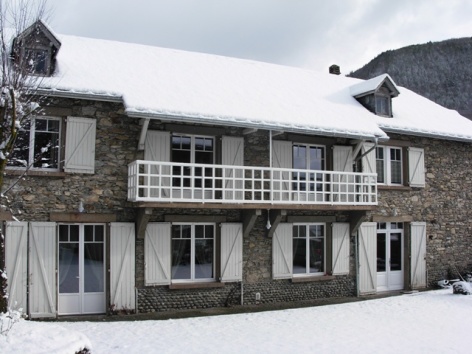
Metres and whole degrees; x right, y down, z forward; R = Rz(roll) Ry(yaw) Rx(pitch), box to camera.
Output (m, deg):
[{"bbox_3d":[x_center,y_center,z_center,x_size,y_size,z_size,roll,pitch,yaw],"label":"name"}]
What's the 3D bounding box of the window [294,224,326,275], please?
[{"bbox_3d":[2.209,2.188,15.709,1.260,1.598,0.120,2,-5,-26],"label":"window"}]

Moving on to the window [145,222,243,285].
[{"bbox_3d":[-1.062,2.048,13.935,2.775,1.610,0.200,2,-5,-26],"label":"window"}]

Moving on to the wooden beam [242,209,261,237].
[{"bbox_3d":[0.473,1.285,14.409,0.170,0.750,0.670,3,-5,-27],"label":"wooden beam"}]

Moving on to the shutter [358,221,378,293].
[{"bbox_3d":[4.250,2.589,16.581,0.710,2.250,0.050,3,-5,-27],"label":"shutter"}]

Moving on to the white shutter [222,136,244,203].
[{"bbox_3d":[-0.070,-0.194,15.267,0.714,1.974,0.060,3,-5,-27],"label":"white shutter"}]

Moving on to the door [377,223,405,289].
[{"bbox_3d":[5.045,2.618,17.062,1.286,2.221,0.120,2,-5,-26],"label":"door"}]

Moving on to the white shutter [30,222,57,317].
[{"bbox_3d":[-4.760,2.292,12.723,0.651,2.321,0.060,3,-5,-27],"label":"white shutter"}]

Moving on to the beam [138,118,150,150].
[{"bbox_3d":[-2.289,-1.075,13.100,0.130,0.954,0.130,2,34,-26],"label":"beam"}]

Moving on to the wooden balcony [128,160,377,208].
[{"bbox_3d":[0.801,0.277,14.582,7.590,0.990,0.800,3,-5,-27],"label":"wooden balcony"}]

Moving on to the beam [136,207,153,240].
[{"bbox_3d":[-2.387,1.224,13.638,0.200,0.800,0.700,3,-5,-27],"label":"beam"}]

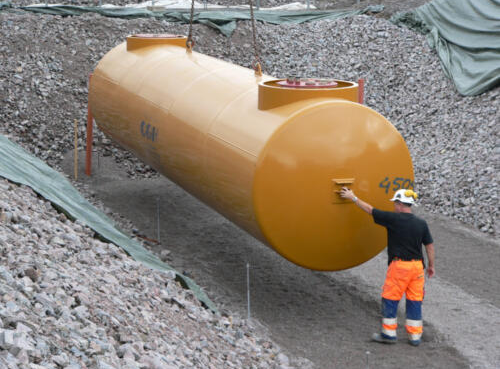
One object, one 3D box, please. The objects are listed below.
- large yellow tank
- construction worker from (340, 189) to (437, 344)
[{"bbox_3d":[-0.461,-0.859,20.814,2.070,2.152,9.922,-3,11,-18],"label":"large yellow tank"},{"bbox_3d":[1.585,0.900,15.963,0.880,1.810,0.820,-4,11,-22],"label":"construction worker"}]

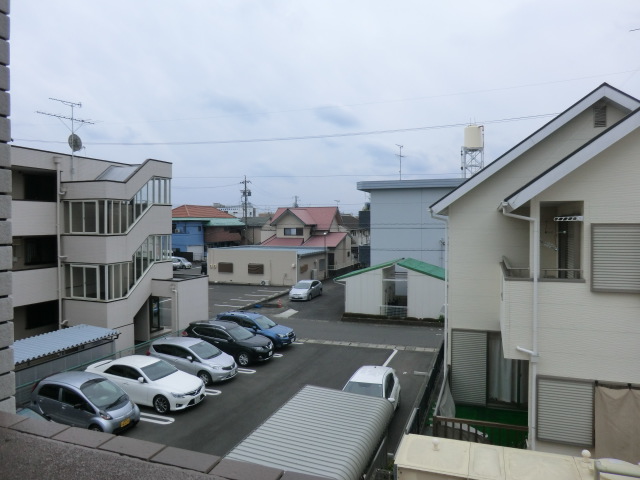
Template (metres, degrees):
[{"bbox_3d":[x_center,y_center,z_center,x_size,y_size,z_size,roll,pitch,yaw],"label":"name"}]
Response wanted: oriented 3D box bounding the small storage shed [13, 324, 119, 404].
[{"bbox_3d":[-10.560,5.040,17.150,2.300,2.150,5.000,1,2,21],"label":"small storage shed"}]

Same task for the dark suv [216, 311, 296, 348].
[{"bbox_3d":[-3.613,5.027,25.175,4.450,1.590,1.790,1,2,21],"label":"dark suv"}]

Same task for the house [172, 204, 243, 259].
[{"bbox_3d":[-19.926,-1.319,76.300,7.800,8.900,13.800,1,2,22],"label":"house"}]

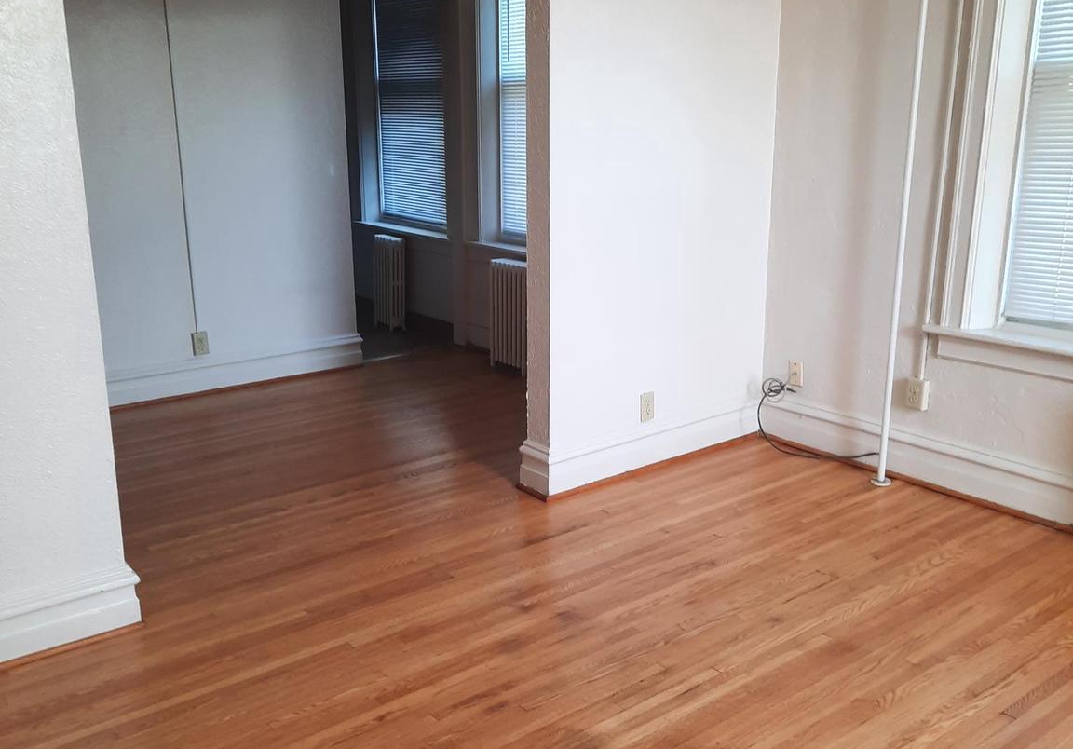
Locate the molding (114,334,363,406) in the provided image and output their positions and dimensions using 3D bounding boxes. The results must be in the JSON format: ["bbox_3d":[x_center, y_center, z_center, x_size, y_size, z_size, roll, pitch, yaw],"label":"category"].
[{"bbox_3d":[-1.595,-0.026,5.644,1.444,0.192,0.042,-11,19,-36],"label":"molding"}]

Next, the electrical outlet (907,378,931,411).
[{"bbox_3d":[1.529,0.074,4.122,0.044,0.118,0.069,-11,19,-36],"label":"electrical outlet"}]

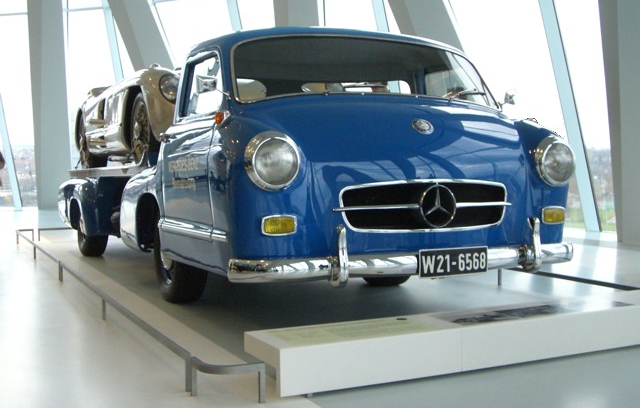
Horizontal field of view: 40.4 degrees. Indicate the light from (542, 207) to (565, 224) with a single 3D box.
[{"bbox_3d":[1.233,0.063,4.596,0.160,0.092,0.050,-2,3,-31],"label":"light"}]

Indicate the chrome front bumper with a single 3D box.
[{"bbox_3d":[0.559,0.217,4.197,1.990,0.265,0.370,-1,3,-25],"label":"chrome front bumper"}]

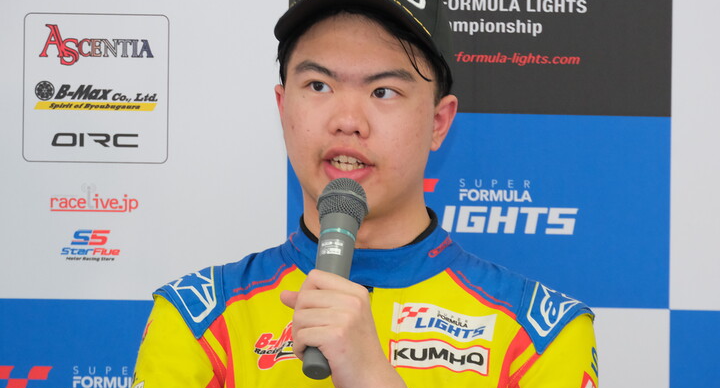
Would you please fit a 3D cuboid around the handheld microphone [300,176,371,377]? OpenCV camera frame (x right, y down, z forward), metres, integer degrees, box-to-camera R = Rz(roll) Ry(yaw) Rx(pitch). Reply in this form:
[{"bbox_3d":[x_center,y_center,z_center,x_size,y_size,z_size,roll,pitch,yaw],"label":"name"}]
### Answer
[{"bbox_3d":[-0.029,0.083,3.820,0.051,0.220,0.051,4,-28,8],"label":"handheld microphone"}]

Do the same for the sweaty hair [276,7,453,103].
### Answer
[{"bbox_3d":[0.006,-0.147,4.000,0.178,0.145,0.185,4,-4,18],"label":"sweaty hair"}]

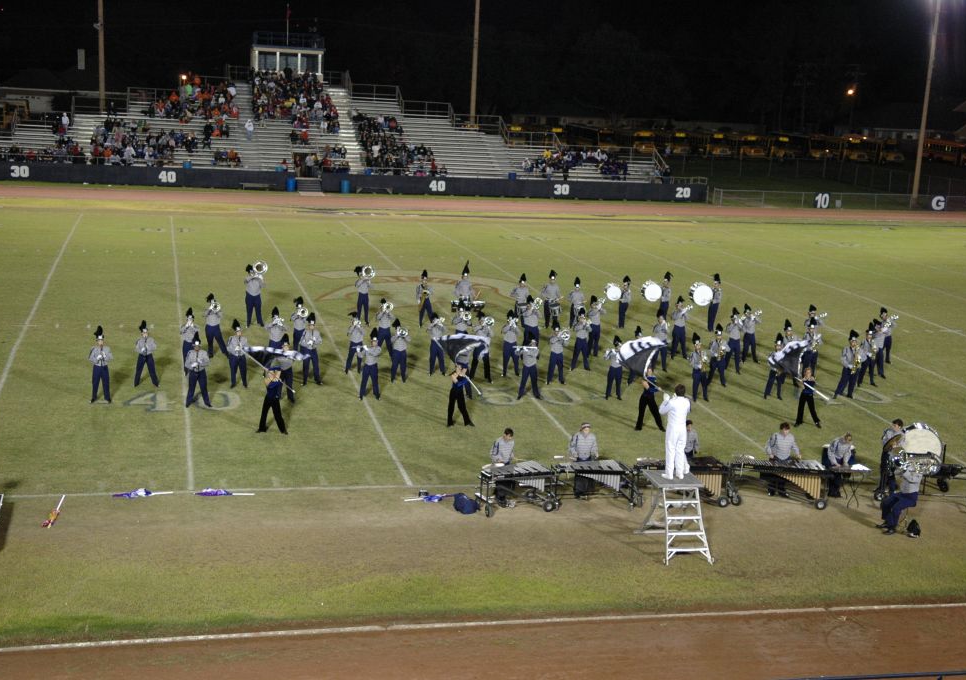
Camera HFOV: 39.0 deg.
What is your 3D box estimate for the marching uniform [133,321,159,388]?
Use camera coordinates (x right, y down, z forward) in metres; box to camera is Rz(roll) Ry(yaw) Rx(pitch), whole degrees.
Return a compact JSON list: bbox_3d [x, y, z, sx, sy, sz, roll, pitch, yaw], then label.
[{"bbox_3d":[-8.722,0.356,35.419,0.600,1.760,0.450,0,12,-13],"label":"marching uniform"}]

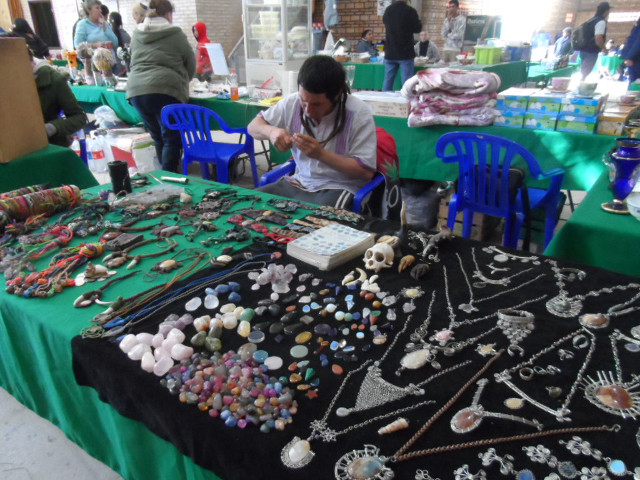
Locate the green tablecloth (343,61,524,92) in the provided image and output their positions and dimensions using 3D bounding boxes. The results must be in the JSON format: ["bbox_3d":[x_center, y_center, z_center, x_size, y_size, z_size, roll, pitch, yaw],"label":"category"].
[{"bbox_3d":[2.097,-3.063,8.755,2.700,0.750,1.400,14,28,28],"label":"green tablecloth"}]

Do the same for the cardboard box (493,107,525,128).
[{"bbox_3d":[1.303,-0.833,2.955,0.184,0.095,0.360,15,29,30],"label":"cardboard box"}]

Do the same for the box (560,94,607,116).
[{"bbox_3d":[1.616,-0.834,2.730,0.196,0.095,0.360,15,29,30],"label":"box"}]

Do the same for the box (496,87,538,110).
[{"bbox_3d":[1.303,-0.919,2.915,0.184,0.095,0.360,15,29,30],"label":"box"}]

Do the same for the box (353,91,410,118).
[{"bbox_3d":[0.503,-1.035,3.353,0.480,0.130,0.380,13,28,26],"label":"box"}]

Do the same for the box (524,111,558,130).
[{"bbox_3d":[1.457,-0.791,2.864,0.184,0.095,0.360,15,29,30],"label":"box"}]

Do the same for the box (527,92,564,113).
[{"bbox_3d":[1.457,-0.877,2.824,0.184,0.095,0.360,15,29,30],"label":"box"}]

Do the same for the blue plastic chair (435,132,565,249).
[{"bbox_3d":[1.025,-0.240,2.603,0.540,0.815,0.570,-21,32,-38],"label":"blue plastic chair"}]

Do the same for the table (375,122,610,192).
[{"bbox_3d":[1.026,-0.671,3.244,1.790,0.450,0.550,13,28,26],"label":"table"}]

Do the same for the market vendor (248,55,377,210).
[{"bbox_3d":[-0.045,-0.245,2.120,0.600,1.220,0.720,11,27,22],"label":"market vendor"}]

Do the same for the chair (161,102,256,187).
[{"bbox_3d":[-0.896,-0.728,3.668,0.570,0.815,0.540,10,26,21],"label":"chair"}]

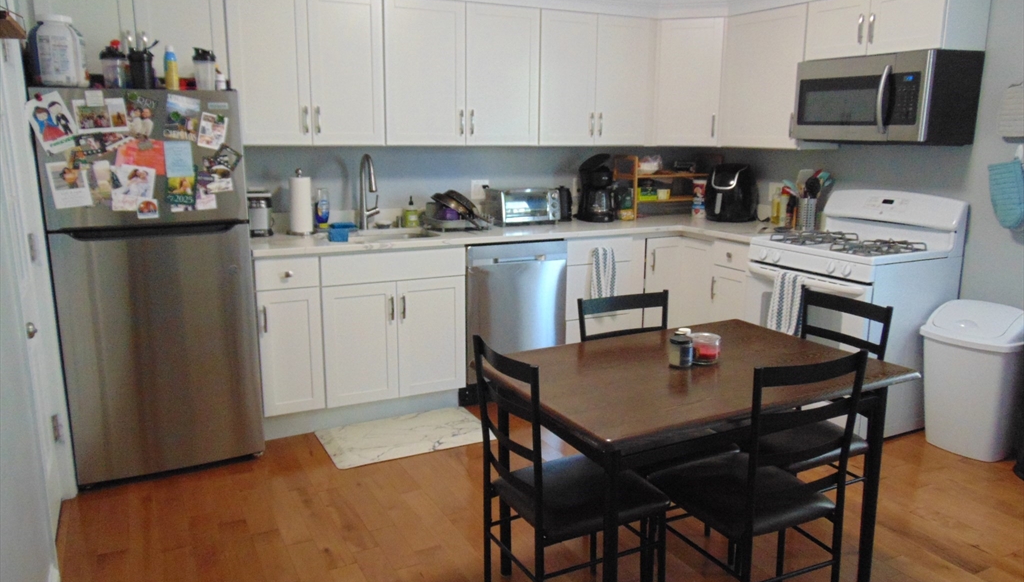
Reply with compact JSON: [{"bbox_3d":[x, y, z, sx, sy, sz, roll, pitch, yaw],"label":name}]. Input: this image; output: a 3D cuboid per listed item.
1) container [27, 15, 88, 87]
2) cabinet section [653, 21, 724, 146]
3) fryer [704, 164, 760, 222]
[{"bbox_3d":[-1.758,-0.923,2.830,0.187,0.270,0.187,-5,13,-26],"label":"container"},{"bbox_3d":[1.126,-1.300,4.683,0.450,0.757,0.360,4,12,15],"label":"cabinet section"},{"bbox_3d":[1.389,-0.619,4.708,0.327,0.332,0.276,-10,15,-40],"label":"fryer"}]

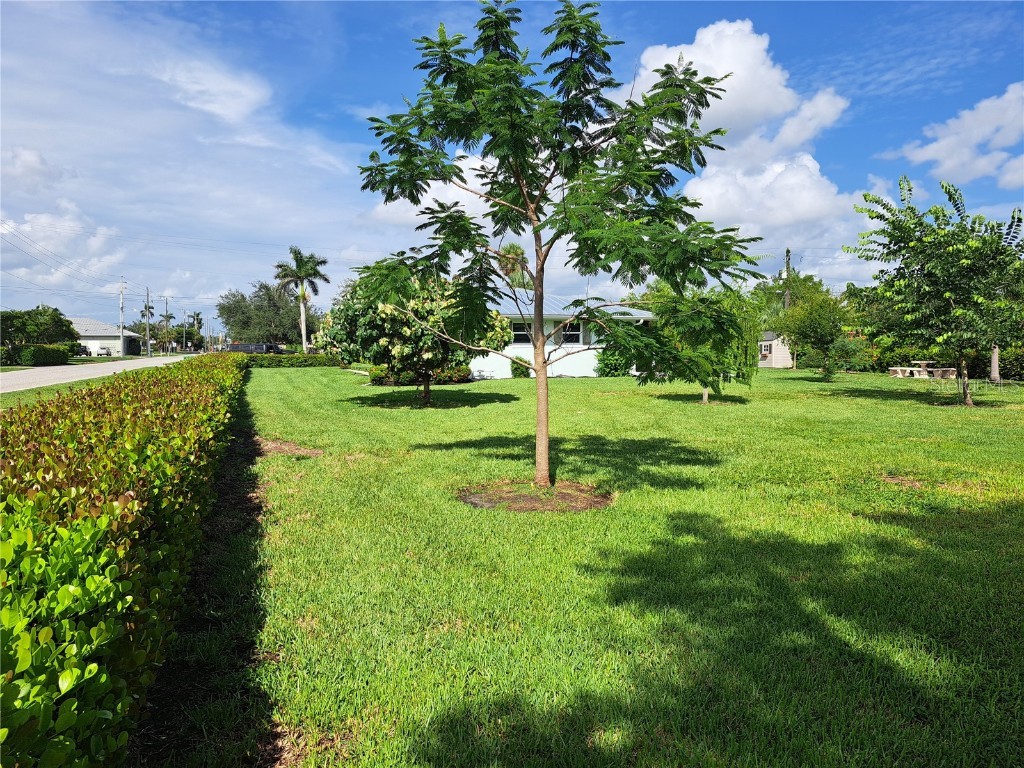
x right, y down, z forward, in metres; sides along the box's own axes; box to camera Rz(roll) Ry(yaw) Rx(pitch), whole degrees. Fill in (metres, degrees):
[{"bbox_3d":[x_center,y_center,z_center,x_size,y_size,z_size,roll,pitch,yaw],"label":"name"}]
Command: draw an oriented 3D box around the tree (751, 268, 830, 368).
[{"bbox_3d":[17.063,-3.872,43.329,5.100,6.000,5.000,0,3,0],"label":"tree"}]

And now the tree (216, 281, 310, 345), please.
[{"bbox_3d":[-30.082,-7.862,86.711,12.300,9.800,11.500,0,3,0],"label":"tree"}]

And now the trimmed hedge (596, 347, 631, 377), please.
[{"bbox_3d":[4.403,-0.937,30.492,1.500,1.300,1.300,-1,3,-18],"label":"trimmed hedge"}]

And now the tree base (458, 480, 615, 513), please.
[{"bbox_3d":[0.246,1.137,7.488,1.580,0.070,1.550,0,3,0],"label":"tree base"}]

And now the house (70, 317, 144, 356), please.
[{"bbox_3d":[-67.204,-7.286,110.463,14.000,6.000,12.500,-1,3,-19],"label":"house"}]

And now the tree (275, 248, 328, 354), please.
[{"bbox_3d":[-20.161,-7.586,67.700,5.200,11.400,5.200,0,3,0],"label":"tree"}]

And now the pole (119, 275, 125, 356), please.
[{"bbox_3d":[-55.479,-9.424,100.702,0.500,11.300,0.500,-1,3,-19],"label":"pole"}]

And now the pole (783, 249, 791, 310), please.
[{"bbox_3d":[21.997,-6.152,56.752,0.450,9.400,0.450,-1,3,-19],"label":"pole"}]

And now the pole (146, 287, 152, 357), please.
[{"bbox_3d":[-56.162,-9.650,109.715,0.450,10.800,0.450,-1,3,-19],"label":"pole"}]

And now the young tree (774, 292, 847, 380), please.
[{"bbox_3d":[13.288,-2.059,31.397,3.200,3.900,3.200,0,3,0],"label":"young tree"}]

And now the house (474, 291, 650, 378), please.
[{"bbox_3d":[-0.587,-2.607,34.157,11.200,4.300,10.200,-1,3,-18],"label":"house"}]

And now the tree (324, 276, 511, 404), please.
[{"bbox_3d":[-2.718,-1.302,19.905,5.300,3.600,5.200,0,3,0],"label":"tree"}]

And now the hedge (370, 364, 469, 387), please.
[{"bbox_3d":[-3.557,-0.418,27.615,3.800,0.850,1.100,-1,3,-18],"label":"hedge"}]

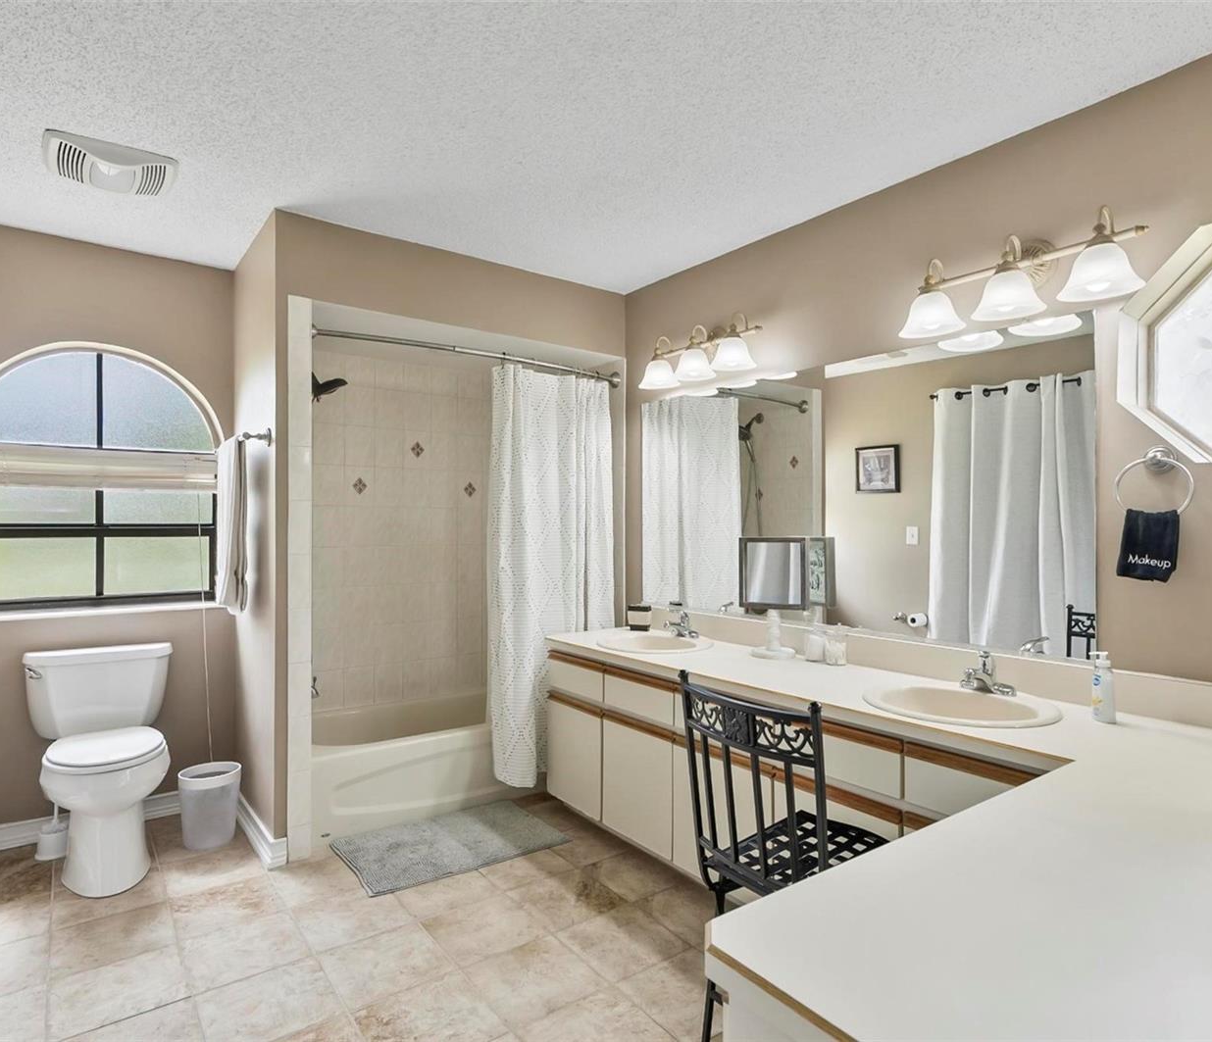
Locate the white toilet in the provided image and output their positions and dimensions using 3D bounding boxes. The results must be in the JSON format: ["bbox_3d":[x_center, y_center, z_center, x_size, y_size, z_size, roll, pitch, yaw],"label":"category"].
[{"bbox_3d":[-1.897,0.893,2.632,0.475,0.764,0.690,0,0,-38],"label":"white toilet"}]

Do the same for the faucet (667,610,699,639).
[{"bbox_3d":[0.317,0.464,3.134,0.145,0.125,0.155,0,0,-38],"label":"faucet"}]

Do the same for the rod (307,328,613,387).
[{"bbox_3d":[-0.532,-0.739,3.149,1.545,0.072,0.072,0,0,-38],"label":"rod"}]

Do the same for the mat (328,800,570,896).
[{"bbox_3d":[-0.613,1.264,2.761,0.785,0.022,0.510,0,0,-35],"label":"mat"}]

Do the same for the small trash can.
[{"bbox_3d":[-1.572,1.138,2.771,0.218,0.275,0.210,0,0,-38],"label":"small trash can"}]

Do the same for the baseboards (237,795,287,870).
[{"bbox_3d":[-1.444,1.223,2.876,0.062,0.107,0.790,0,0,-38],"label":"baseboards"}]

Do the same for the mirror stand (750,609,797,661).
[{"bbox_3d":[0.649,0.437,2.707,0.180,0.175,0.180,0,0,0],"label":"mirror stand"}]

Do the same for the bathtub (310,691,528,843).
[{"bbox_3d":[-0.754,1.090,3.432,1.545,0.375,0.770,0,0,-38],"label":"bathtub"}]

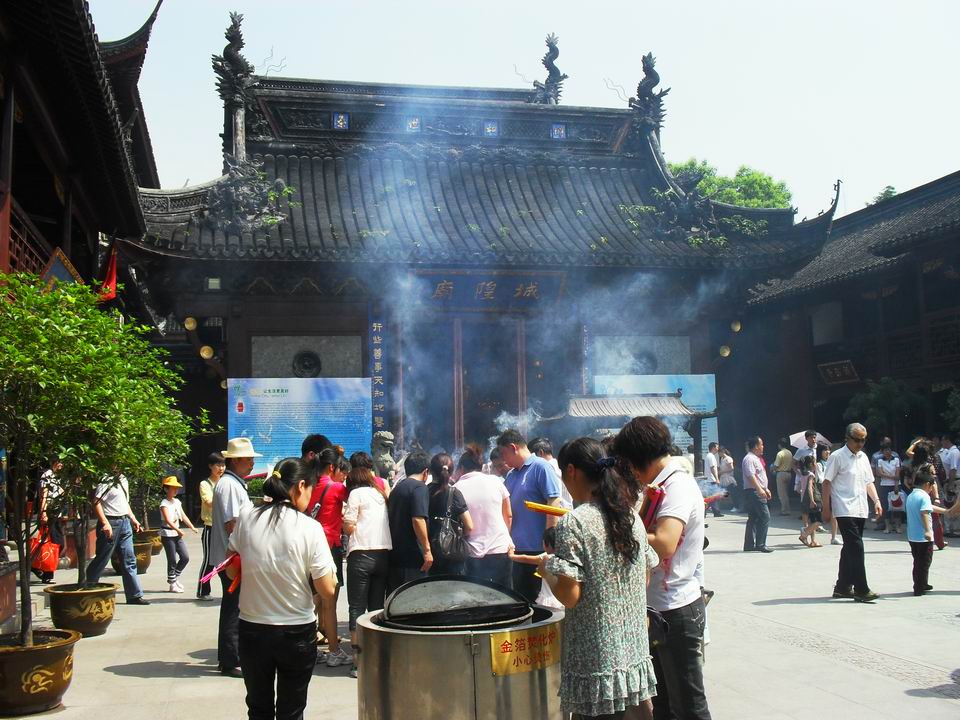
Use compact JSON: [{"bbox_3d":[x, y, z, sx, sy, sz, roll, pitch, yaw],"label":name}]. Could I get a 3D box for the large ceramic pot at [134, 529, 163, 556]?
[{"bbox_3d":[-5.413,2.995,15.800,0.500,0.390,0.500,-1,-6,0],"label":"large ceramic pot"}]

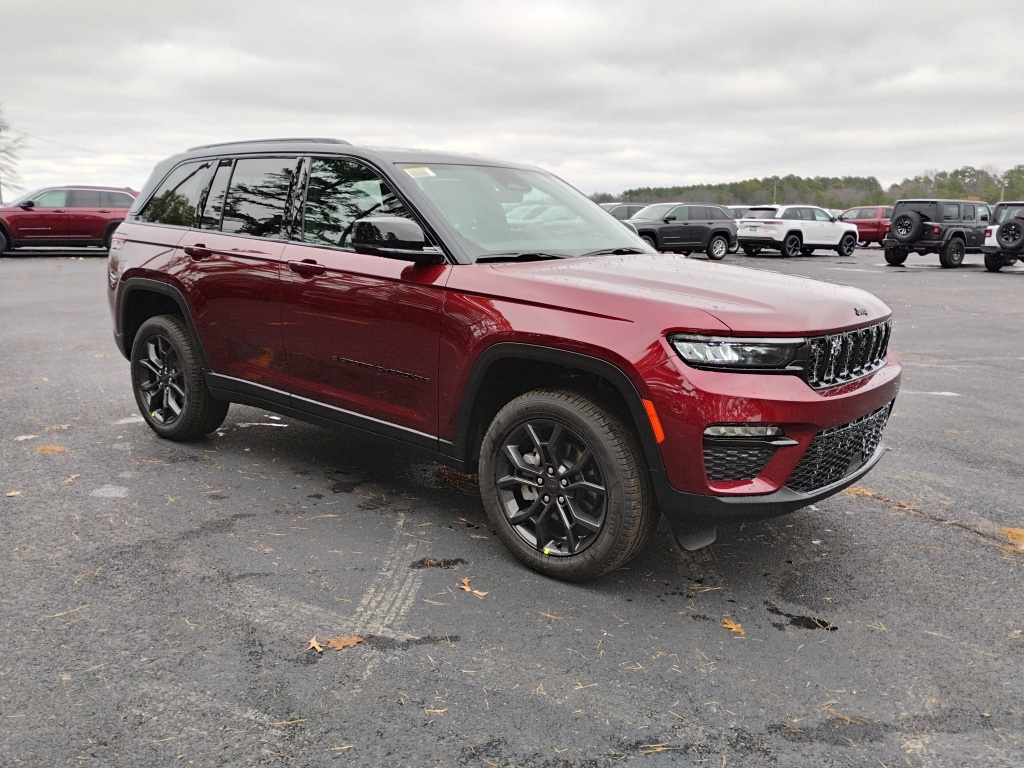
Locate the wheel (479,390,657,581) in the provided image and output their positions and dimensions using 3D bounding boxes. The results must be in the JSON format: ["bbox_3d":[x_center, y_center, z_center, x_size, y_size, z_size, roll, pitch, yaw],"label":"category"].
[{"bbox_3d":[0.222,0.375,3.351,0.773,0.773,0.270,11,16,40],"label":"wheel"}]

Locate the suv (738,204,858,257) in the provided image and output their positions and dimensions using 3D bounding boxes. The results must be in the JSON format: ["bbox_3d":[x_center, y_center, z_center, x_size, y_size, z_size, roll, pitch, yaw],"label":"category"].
[{"bbox_3d":[10.530,-5.595,30.160,4.900,1.800,1.980,-6,14,-31],"label":"suv"}]

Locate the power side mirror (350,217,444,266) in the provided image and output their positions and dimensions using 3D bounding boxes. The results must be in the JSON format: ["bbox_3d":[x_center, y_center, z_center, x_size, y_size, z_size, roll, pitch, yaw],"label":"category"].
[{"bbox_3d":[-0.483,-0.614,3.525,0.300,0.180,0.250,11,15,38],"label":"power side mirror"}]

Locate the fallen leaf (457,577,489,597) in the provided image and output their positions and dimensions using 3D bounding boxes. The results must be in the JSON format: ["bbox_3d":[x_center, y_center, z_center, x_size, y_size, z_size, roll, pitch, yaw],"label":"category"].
[{"bbox_3d":[-0.159,0.782,3.179,0.085,0.026,0.175,-7,14,-35],"label":"fallen leaf"}]

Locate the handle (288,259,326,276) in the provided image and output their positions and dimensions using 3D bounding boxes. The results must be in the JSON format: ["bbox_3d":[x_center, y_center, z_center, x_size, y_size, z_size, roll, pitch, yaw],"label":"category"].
[{"bbox_3d":[-0.973,-0.553,3.963,0.260,0.075,0.065,11,15,38],"label":"handle"}]

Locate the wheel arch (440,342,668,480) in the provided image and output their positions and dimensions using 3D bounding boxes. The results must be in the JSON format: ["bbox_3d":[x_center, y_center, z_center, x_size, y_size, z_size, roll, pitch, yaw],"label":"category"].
[{"bbox_3d":[0.178,0.150,3.196,1.080,0.610,0.140,11,15,38],"label":"wheel arch"}]

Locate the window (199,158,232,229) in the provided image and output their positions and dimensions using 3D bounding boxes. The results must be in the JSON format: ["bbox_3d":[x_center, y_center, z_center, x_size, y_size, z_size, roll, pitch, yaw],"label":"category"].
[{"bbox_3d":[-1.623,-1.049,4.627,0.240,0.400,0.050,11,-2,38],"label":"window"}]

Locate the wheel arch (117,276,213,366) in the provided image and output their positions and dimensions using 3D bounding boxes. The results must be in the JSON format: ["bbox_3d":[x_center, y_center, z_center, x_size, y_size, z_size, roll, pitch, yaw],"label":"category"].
[{"bbox_3d":[-2.060,-0.370,4.969,1.120,0.530,0.140,11,15,38],"label":"wheel arch"}]

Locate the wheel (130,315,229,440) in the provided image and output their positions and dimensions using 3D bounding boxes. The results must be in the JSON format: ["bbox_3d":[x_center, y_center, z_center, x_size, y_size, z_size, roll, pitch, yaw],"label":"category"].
[{"bbox_3d":[-2.066,-0.051,5.156,0.770,0.770,0.270,11,15,38],"label":"wheel"}]

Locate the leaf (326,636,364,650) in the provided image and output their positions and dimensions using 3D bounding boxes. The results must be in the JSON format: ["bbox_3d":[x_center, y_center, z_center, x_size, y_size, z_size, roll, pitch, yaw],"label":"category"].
[{"bbox_3d":[-0.554,0.863,2.770,0.122,0.018,0.078,-2,12,-15],"label":"leaf"}]

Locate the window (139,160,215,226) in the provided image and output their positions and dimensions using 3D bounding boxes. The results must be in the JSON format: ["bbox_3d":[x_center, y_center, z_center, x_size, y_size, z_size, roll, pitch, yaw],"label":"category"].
[{"bbox_3d":[-1.970,-1.116,4.898,0.680,0.410,0.070,10,-6,38],"label":"window"}]

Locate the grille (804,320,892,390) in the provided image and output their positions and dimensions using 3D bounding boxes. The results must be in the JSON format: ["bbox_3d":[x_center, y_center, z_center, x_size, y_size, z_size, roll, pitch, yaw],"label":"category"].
[{"bbox_3d":[1.398,-0.126,3.338,0.120,0.210,1.060,11,15,38],"label":"grille"}]

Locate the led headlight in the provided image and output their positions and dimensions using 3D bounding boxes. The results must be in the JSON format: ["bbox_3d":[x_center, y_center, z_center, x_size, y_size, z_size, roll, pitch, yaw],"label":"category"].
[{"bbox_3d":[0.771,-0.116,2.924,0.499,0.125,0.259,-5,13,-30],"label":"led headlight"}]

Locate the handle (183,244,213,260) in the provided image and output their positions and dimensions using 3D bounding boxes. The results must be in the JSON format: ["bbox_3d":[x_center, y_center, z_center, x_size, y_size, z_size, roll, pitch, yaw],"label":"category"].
[{"bbox_3d":[-1.745,-0.730,4.589,0.260,0.075,0.065,10,15,38],"label":"handle"}]

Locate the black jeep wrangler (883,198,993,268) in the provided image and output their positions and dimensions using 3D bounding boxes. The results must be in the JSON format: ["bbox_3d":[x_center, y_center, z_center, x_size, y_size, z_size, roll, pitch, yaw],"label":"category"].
[{"bbox_3d":[12.870,-4.390,24.240,4.700,1.870,1.880,-7,15,-35],"label":"black jeep wrangler"}]

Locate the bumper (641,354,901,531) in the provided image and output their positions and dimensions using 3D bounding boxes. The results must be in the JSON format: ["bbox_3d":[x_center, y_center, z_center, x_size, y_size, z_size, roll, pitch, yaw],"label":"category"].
[{"bbox_3d":[1.270,0.134,3.526,0.570,0.640,1.930,10,15,38],"label":"bumper"}]

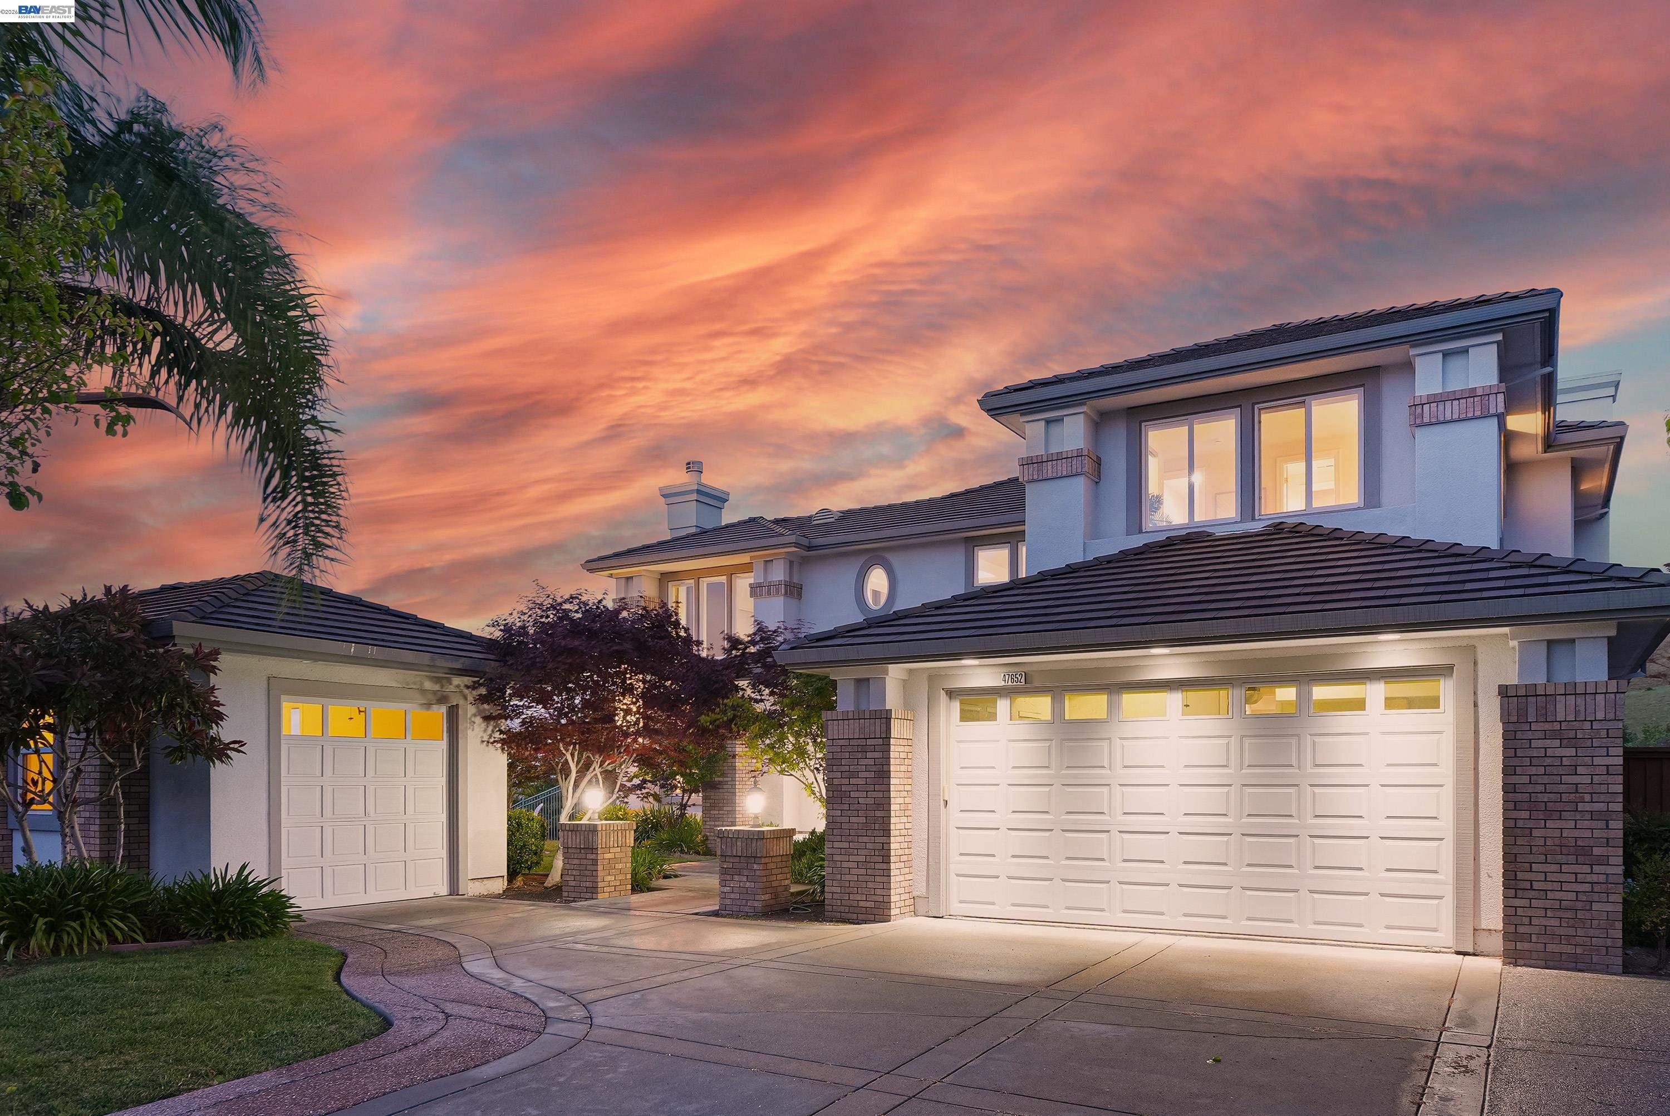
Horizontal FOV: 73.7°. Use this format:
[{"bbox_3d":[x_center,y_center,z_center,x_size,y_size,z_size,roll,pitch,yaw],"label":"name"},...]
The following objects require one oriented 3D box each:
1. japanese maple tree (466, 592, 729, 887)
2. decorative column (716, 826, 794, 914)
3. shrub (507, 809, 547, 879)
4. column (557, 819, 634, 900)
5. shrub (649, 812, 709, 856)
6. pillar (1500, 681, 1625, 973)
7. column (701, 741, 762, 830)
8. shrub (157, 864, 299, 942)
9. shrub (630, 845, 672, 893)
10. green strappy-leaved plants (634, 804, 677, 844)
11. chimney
[{"bbox_3d":[-3.222,2.469,15.500,3.700,4.150,3.500,1,-5,-12],"label":"japanese maple tree"},{"bbox_3d":[-0.906,3.580,12.810,0.650,0.960,0.650,-3,-6,29],"label":"decorative column"},{"bbox_3d":[-4.711,4.335,16.900,0.750,1.060,0.780,1,-5,-16],"label":"shrub"},{"bbox_3d":[-3.090,3.900,14.460,0.650,0.970,0.650,-3,-6,29],"label":"column"},{"bbox_3d":[-3.079,5.450,22.000,1.170,0.850,1.100,1,-5,-8],"label":"shrub"},{"bbox_3d":[5.950,2.180,9.120,0.860,2.240,0.740,-3,-6,29],"label":"pillar"},{"bbox_3d":[-2.060,4.610,22.100,0.820,2.550,0.820,-3,-6,29],"label":"column"},{"bbox_3d":[-5.888,3.339,10.800,1.380,0.770,1.250,3,-6,-29],"label":"shrub"},{"bbox_3d":[-2.569,4.303,15.500,0.680,0.680,0.660,1,-5,-9],"label":"shrub"},{"bbox_3d":[-3.725,5.474,22.800,0.950,0.850,0.900,1,-5,-9],"label":"green strappy-leaved plants"},{"bbox_3d":[-3.211,-1.344,25.500,1.040,1.800,1.280,-3,-6,29],"label":"chimney"}]

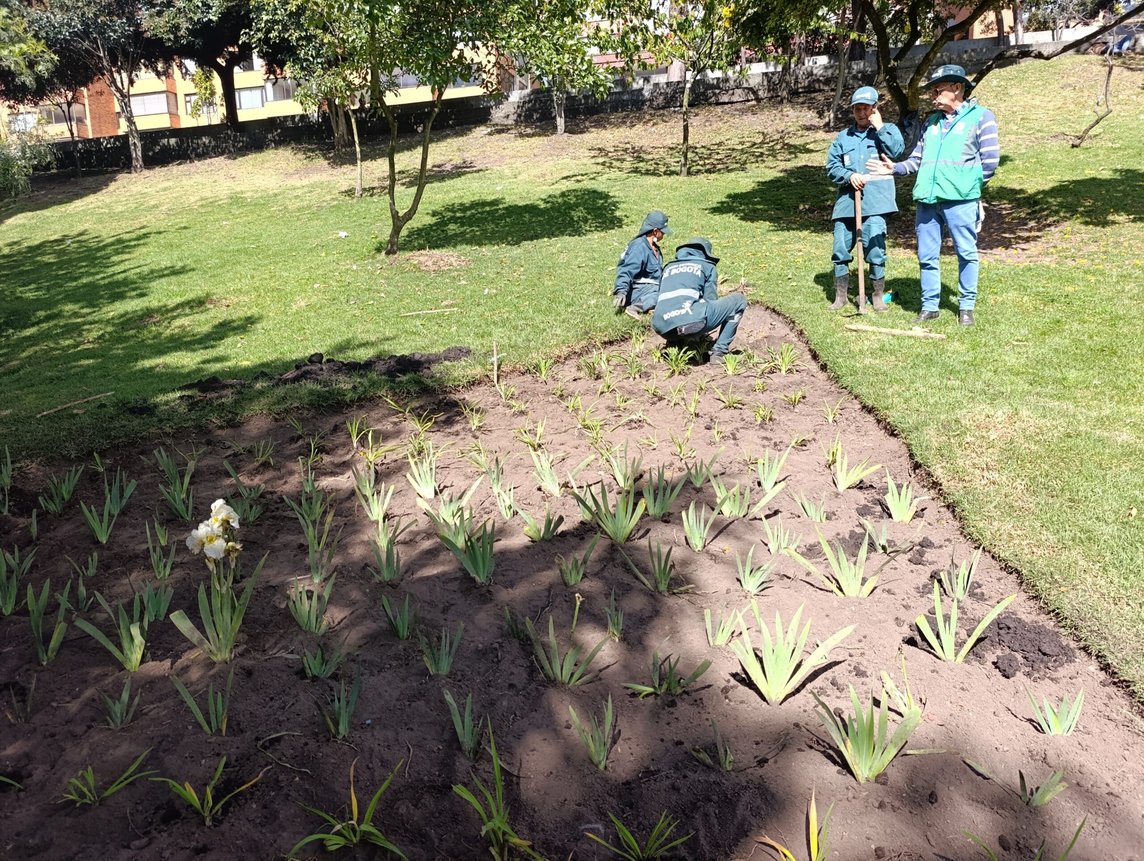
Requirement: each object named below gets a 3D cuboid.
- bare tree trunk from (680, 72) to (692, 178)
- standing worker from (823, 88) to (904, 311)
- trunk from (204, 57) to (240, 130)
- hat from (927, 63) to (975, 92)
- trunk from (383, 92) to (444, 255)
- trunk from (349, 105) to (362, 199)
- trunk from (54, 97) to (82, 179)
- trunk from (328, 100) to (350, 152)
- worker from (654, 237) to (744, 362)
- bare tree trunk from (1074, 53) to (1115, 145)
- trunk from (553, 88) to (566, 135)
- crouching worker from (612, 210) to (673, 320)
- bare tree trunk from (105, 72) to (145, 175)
[{"bbox_3d":[2.160,-5.795,14.500,0.212,1.820,0.200,0,10,8],"label":"bare tree trunk"},{"bbox_3d":[2.276,-1.790,5.920,0.570,1.680,0.380,2,11,18],"label":"standing worker"},{"bbox_3d":[-12.852,-12.360,28.000,0.969,2.200,0.750,-6,11,-22],"label":"trunk"},{"bbox_3d":[2.589,-2.412,5.200,0.325,0.150,0.290,-10,12,-12],"label":"hat"},{"bbox_3d":[-2.238,-3.614,10.800,0.701,2.134,0.420,-3,11,-11],"label":"trunk"},{"bbox_3d":[-4.401,-5.662,15.500,0.131,1.791,0.160,-4,11,-14],"label":"trunk"},{"bbox_3d":[-12.570,-7.350,19.000,0.600,2.000,0.420,-1,10,0],"label":"trunk"},{"bbox_3d":[-5.444,-7.116,17.800,0.460,1.170,0.400,-1,10,0],"label":"trunk"},{"bbox_3d":[0.853,-0.877,5.100,0.540,0.860,0.720,5,12,33],"label":"worker"},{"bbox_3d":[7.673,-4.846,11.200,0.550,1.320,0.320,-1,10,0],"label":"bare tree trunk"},{"bbox_3d":[-0.319,-8.167,19.500,0.312,1.080,0.270,-1,10,0],"label":"trunk"},{"bbox_3d":[0.636,-1.440,6.700,0.573,0.896,0.520,-1,10,3],"label":"crouching worker"},{"bbox_3d":[-13.498,-9.247,23.000,0.670,2.671,0.600,-7,12,-28],"label":"bare tree trunk"}]

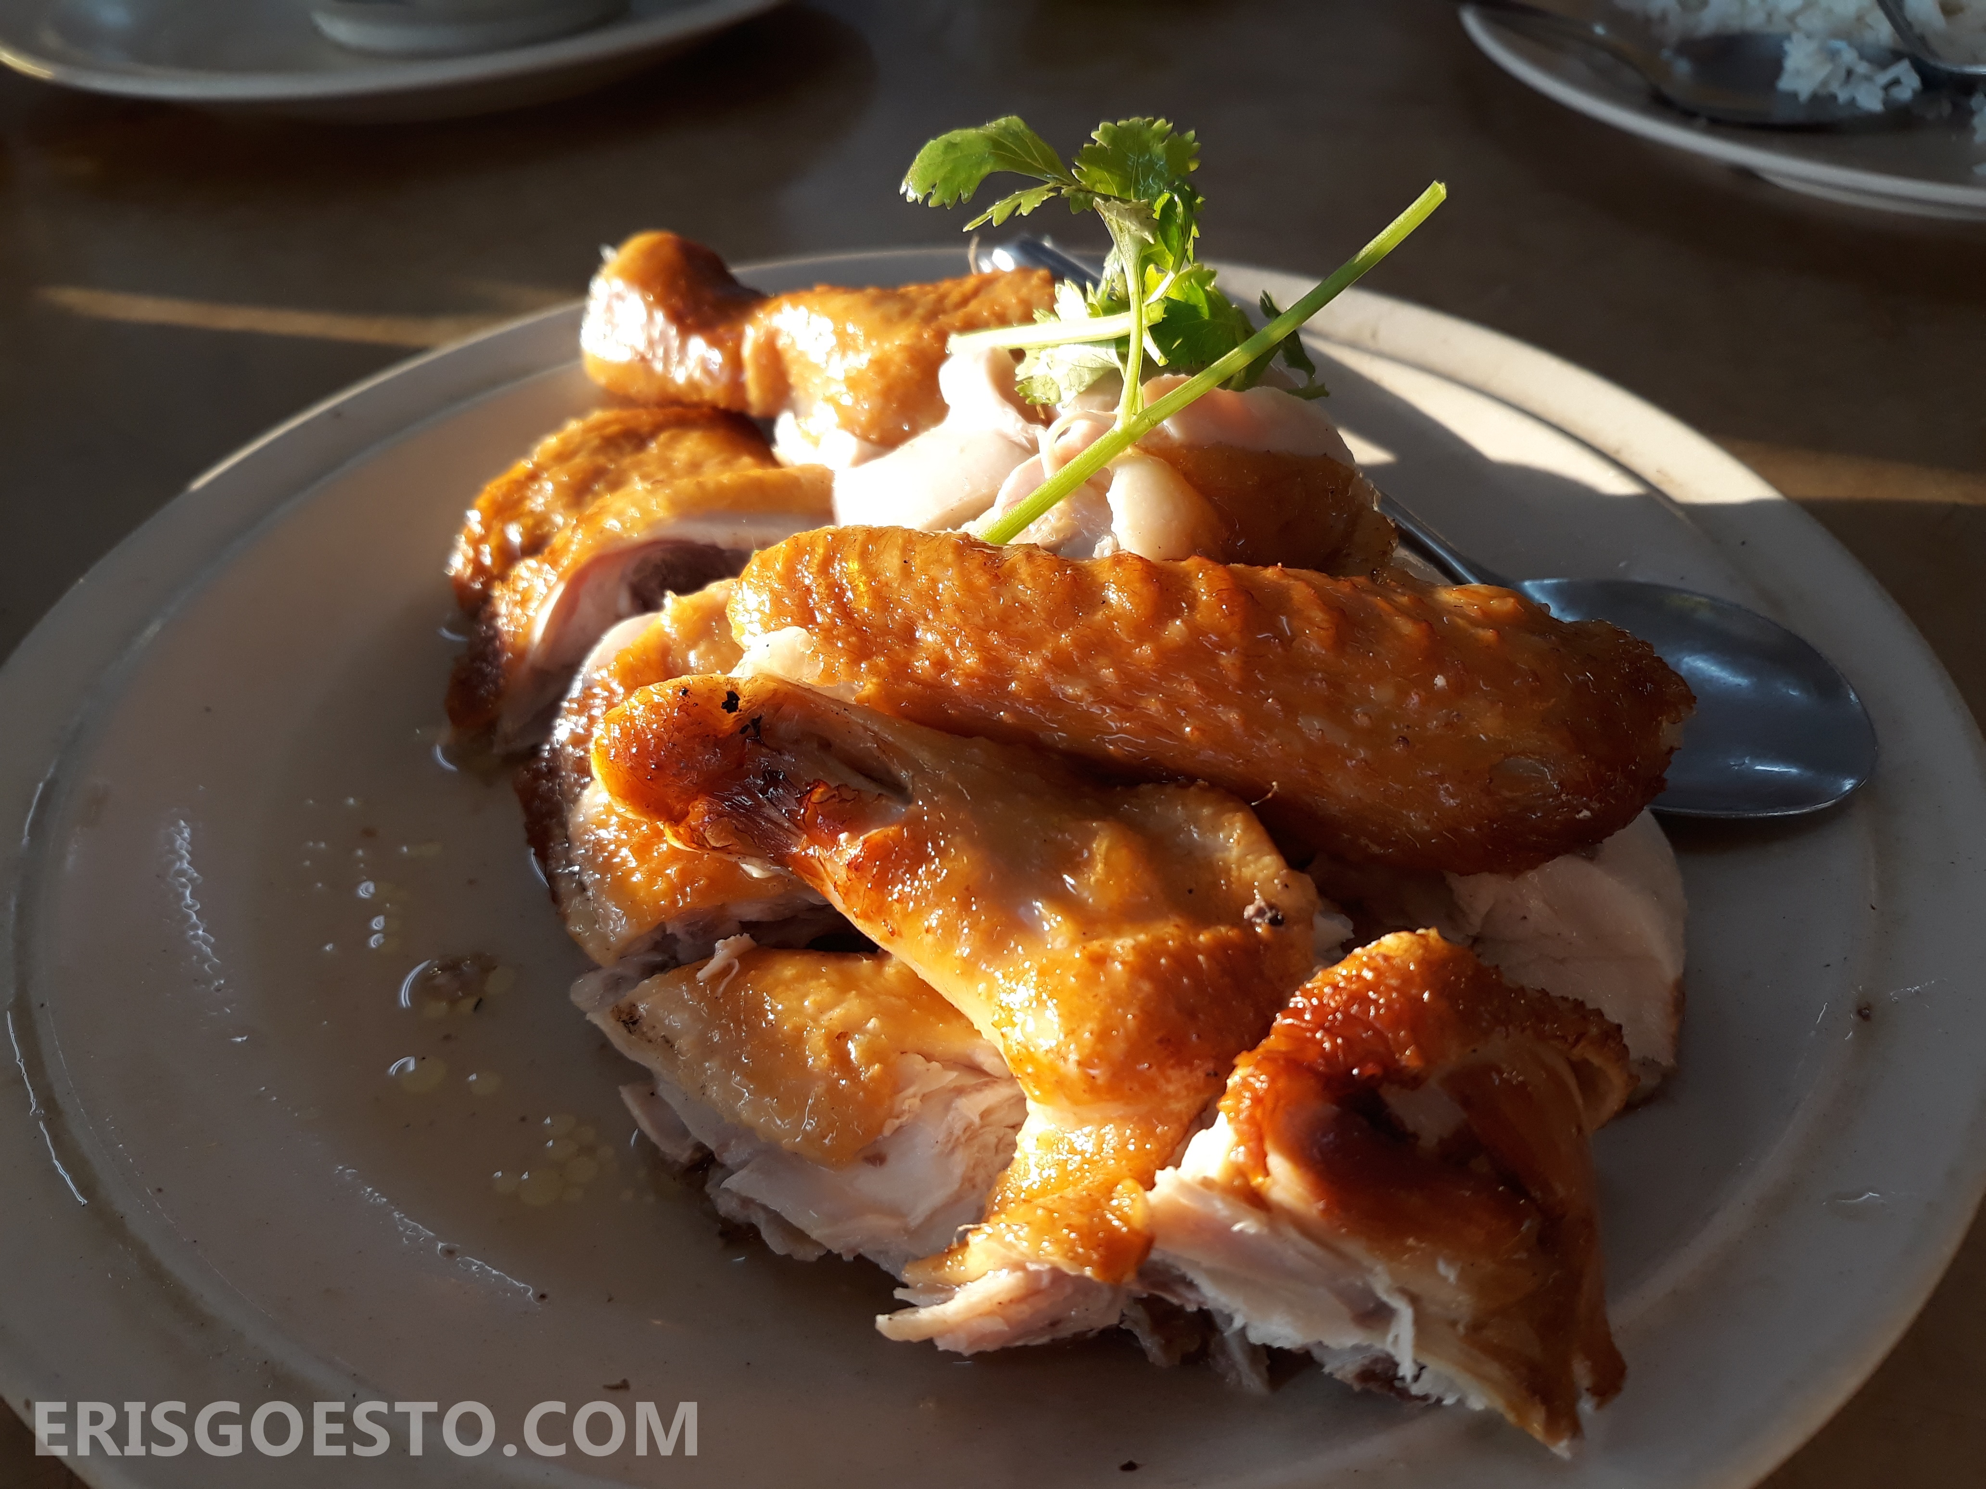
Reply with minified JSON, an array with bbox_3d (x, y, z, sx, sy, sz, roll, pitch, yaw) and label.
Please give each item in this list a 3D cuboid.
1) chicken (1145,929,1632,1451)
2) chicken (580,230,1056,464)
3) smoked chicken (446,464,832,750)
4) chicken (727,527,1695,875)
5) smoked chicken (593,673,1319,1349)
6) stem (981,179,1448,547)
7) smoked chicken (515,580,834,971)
[{"bbox_3d":[0.036,0.041,0.145,0.043,0.043,0.037,16,44,18],"label":"chicken"},{"bbox_3d":[-0.030,-0.068,0.266,0.083,0.035,0.038,3,42,9],"label":"chicken"},{"bbox_3d":[-0.048,-0.019,0.214,0.057,0.035,0.026,-13,43,-12],"label":"smoked chicken"},{"bbox_3d":[0.024,-0.006,0.179,0.113,0.027,0.034,9,42,1],"label":"chicken"},{"bbox_3d":[-0.004,0.025,0.159,0.073,0.048,0.052,24,47,25],"label":"smoked chicken"},{"bbox_3d":[0.032,-0.053,0.211,0.090,0.004,0.004,-40,41,-16],"label":"stem"},{"bbox_3d":[-0.038,0.003,0.198,0.046,0.037,0.042,-17,44,-6],"label":"smoked chicken"}]

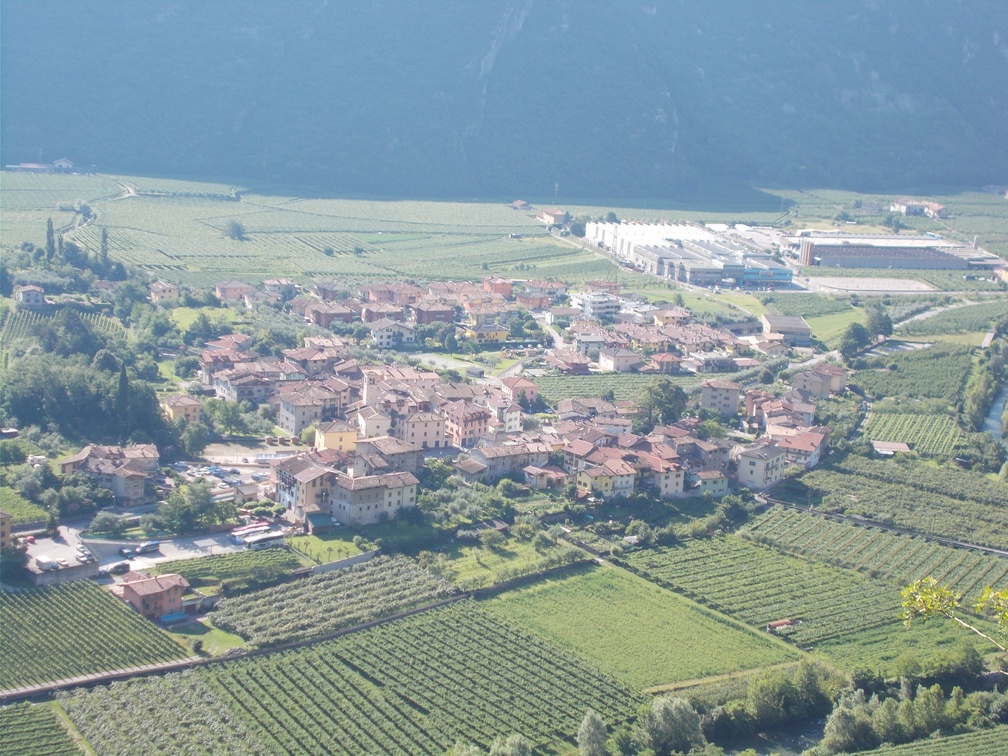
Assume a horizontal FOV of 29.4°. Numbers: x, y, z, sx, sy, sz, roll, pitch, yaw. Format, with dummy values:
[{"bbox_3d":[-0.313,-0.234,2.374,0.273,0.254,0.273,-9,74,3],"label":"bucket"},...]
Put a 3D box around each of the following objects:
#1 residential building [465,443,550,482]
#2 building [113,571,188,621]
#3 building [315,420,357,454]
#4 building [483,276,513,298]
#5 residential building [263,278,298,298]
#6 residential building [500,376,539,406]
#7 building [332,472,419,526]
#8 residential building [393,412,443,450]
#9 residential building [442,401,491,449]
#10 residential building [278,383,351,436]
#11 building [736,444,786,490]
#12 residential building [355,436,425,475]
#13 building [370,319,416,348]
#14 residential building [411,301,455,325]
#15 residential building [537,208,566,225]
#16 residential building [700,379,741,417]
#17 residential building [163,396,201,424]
[{"bbox_3d":[2.812,28.944,677.186,27.796,10.840,10.568,-6,17,-33],"label":"residential building"},{"bbox_3d":[-99.250,60.779,544.283,16.444,8.289,11.309,-10,20,-43],"label":"building"},{"bbox_3d":[-59.810,20.750,685.826,12.534,10.668,8.837,-4,16,-27],"label":"building"},{"bbox_3d":[-3.230,-46.980,993.210,10.810,10.570,12.030,-3,14,-25],"label":"building"},{"bbox_3d":[-111.255,-44.459,952.170,14.914,8.846,9.743,-1,15,-18],"label":"residential building"},{"bbox_3d":[5.860,4.930,763.110,11.140,10.270,11.970,-2,13,-22],"label":"residential building"},{"bbox_3d":[-41.994,38.894,633.114,25.378,13.820,12.916,-6,17,-32],"label":"building"},{"bbox_3d":[-29.950,16.940,681.340,15.250,10.420,12.720,-2,13,-23],"label":"residential building"},{"bbox_3d":[-13.810,15.890,694.500,12.540,14.910,13.380,-6,15,-35],"label":"residential building"},{"bbox_3d":[-71.205,11.574,709.604,20.490,15.258,14.659,-6,17,-32],"label":"residential building"},{"bbox_3d":[88.490,29.390,657.890,10.070,12.990,15.750,11,14,31],"label":"building"},{"bbox_3d":[-40.212,27.163,671.305,16.761,11.864,17.467,-9,19,-41],"label":"residential building"},{"bbox_3d":[-49.043,-20.053,849.061,18.557,10.279,12.587,-2,15,-20],"label":"building"},{"bbox_3d":[-34.500,-32.320,917.130,13.650,9.470,20.230,-3,14,-25],"label":"residential building"},{"bbox_3d":[32.040,-110.650,1305.770,8.770,8.390,30.160,-2,13,-21],"label":"residential building"},{"bbox_3d":[88.300,7.210,783.320,15.750,12.870,10.000,4,12,3],"label":"residential building"},{"bbox_3d":[-121.603,11.598,727.949,10.724,9.911,8.796,-4,16,-28],"label":"residential building"}]

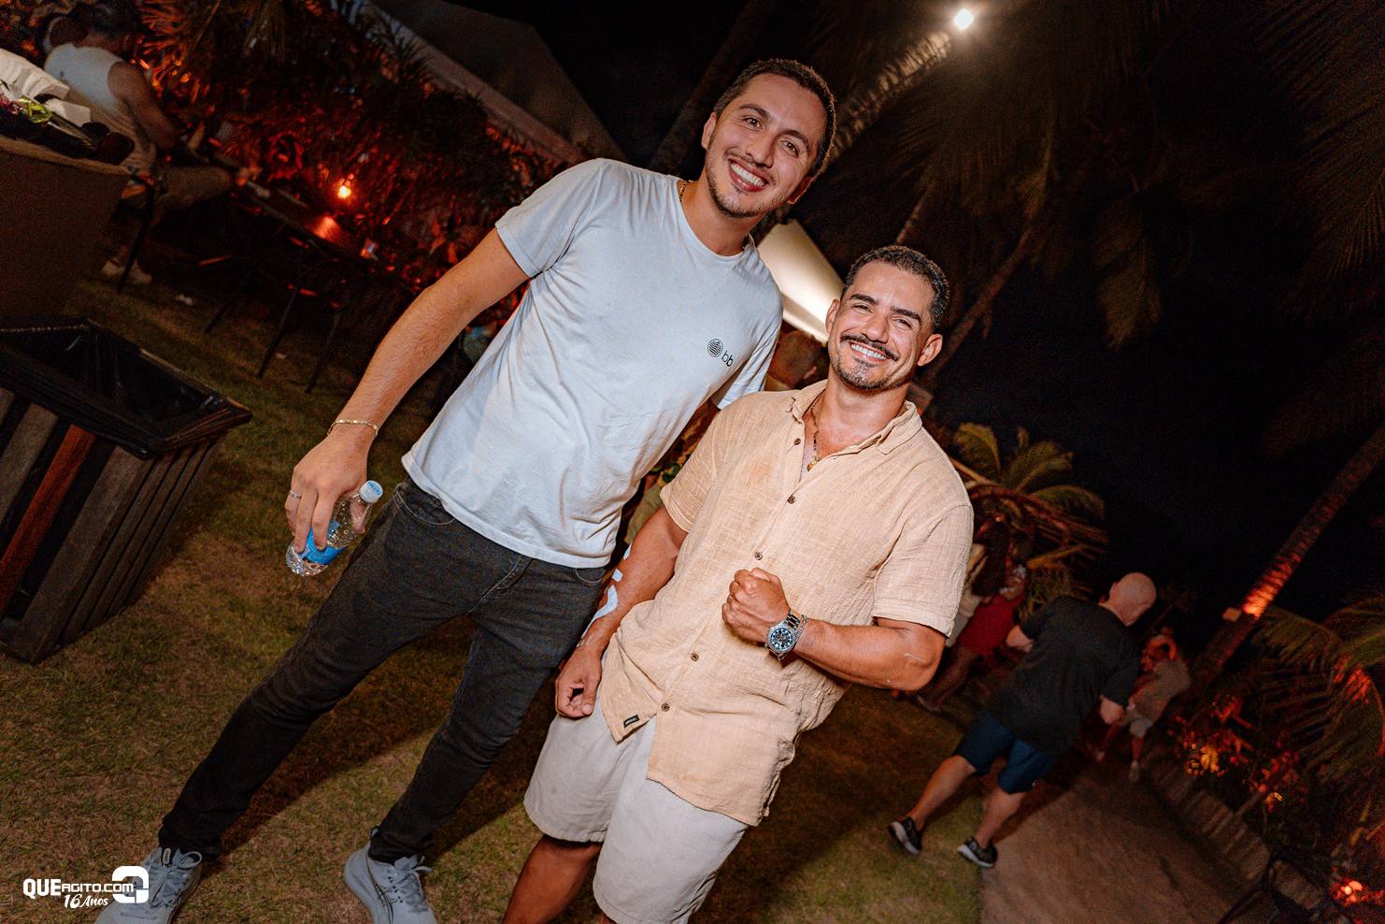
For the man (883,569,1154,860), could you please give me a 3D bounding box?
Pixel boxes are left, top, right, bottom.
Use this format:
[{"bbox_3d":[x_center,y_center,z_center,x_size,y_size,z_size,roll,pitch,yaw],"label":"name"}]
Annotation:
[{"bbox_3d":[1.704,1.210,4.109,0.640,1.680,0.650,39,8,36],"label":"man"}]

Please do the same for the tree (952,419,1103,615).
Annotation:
[{"bbox_3d":[3.058,0.877,9.045,2.250,2.600,2.200,36,7,18],"label":"tree"}]

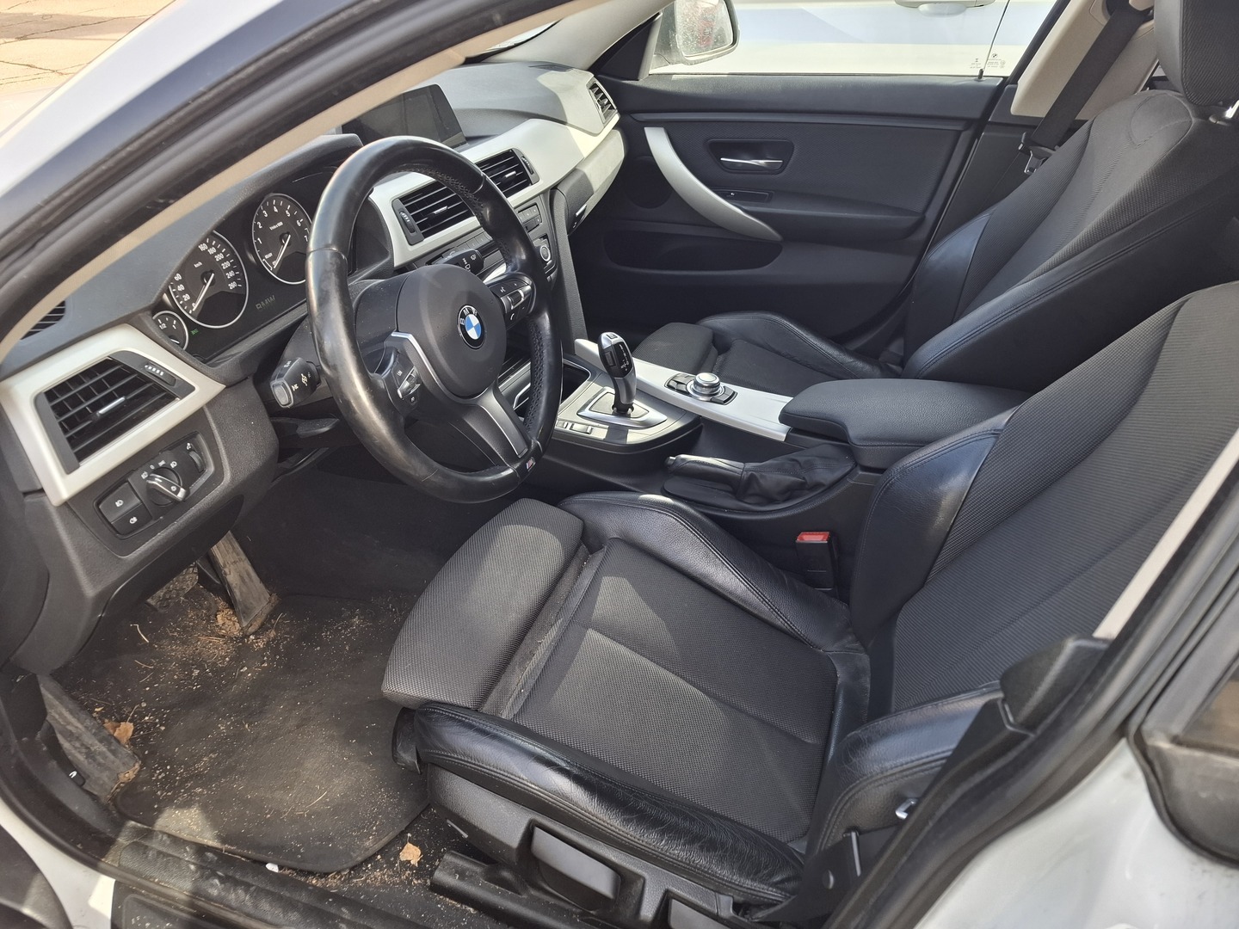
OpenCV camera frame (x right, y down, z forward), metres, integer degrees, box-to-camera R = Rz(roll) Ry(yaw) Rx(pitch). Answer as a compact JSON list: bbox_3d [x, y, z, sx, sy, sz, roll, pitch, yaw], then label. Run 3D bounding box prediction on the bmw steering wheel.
[{"bbox_3d":[-0.183,-0.142,0.853,0.105,0.370,0.370,-6,28,28],"label":"bmw steering wheel"}]

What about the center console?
[{"bbox_3d":[0.214,-0.022,1.227,0.770,0.300,0.250,11,38,17],"label":"center console"}]

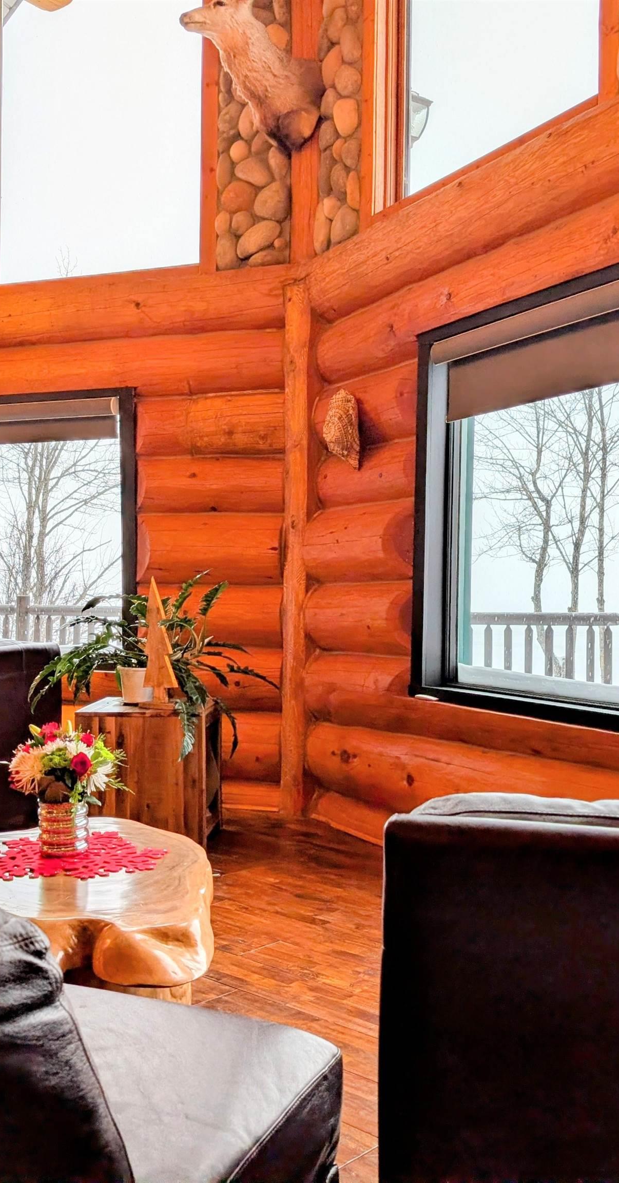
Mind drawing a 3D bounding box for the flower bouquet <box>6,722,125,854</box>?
[{"bbox_3d":[-0.650,0.519,2.894,0.300,0.325,0.275,1,0,0],"label":"flower bouquet"}]

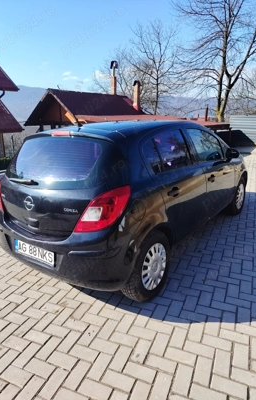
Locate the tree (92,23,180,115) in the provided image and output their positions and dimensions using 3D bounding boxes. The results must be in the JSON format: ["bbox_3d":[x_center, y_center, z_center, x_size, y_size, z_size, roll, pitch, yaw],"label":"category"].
[{"bbox_3d":[1.123,-11.640,27.901,8.800,11.290,7.800,-1,16,0],"label":"tree"}]

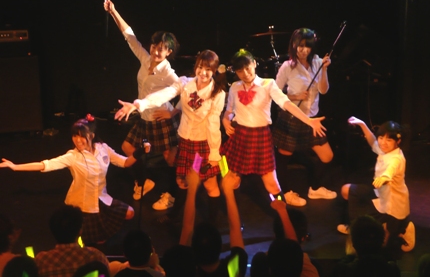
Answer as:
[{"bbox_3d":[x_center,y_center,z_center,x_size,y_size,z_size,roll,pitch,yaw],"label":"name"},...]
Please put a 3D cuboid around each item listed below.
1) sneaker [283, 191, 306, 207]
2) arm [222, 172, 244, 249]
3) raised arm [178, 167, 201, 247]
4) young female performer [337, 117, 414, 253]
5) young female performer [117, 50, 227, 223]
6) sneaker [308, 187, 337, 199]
[{"bbox_3d":[0.675,0.501,10.055,0.250,0.105,0.095,13,21,36],"label":"sneaker"},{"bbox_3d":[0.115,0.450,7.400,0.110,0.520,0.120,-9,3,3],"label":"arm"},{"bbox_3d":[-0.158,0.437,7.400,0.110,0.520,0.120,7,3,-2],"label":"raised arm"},{"bbox_3d":[1.228,0.316,9.132,0.600,0.980,0.500,-9,19,-27],"label":"young female performer"},{"bbox_3d":[-0.348,0.047,9.136,0.840,1.500,0.480,4,18,11],"label":"young female performer"},{"bbox_3d":[0.921,0.454,10.208,0.250,0.105,0.095,2,17,8],"label":"sneaker"}]

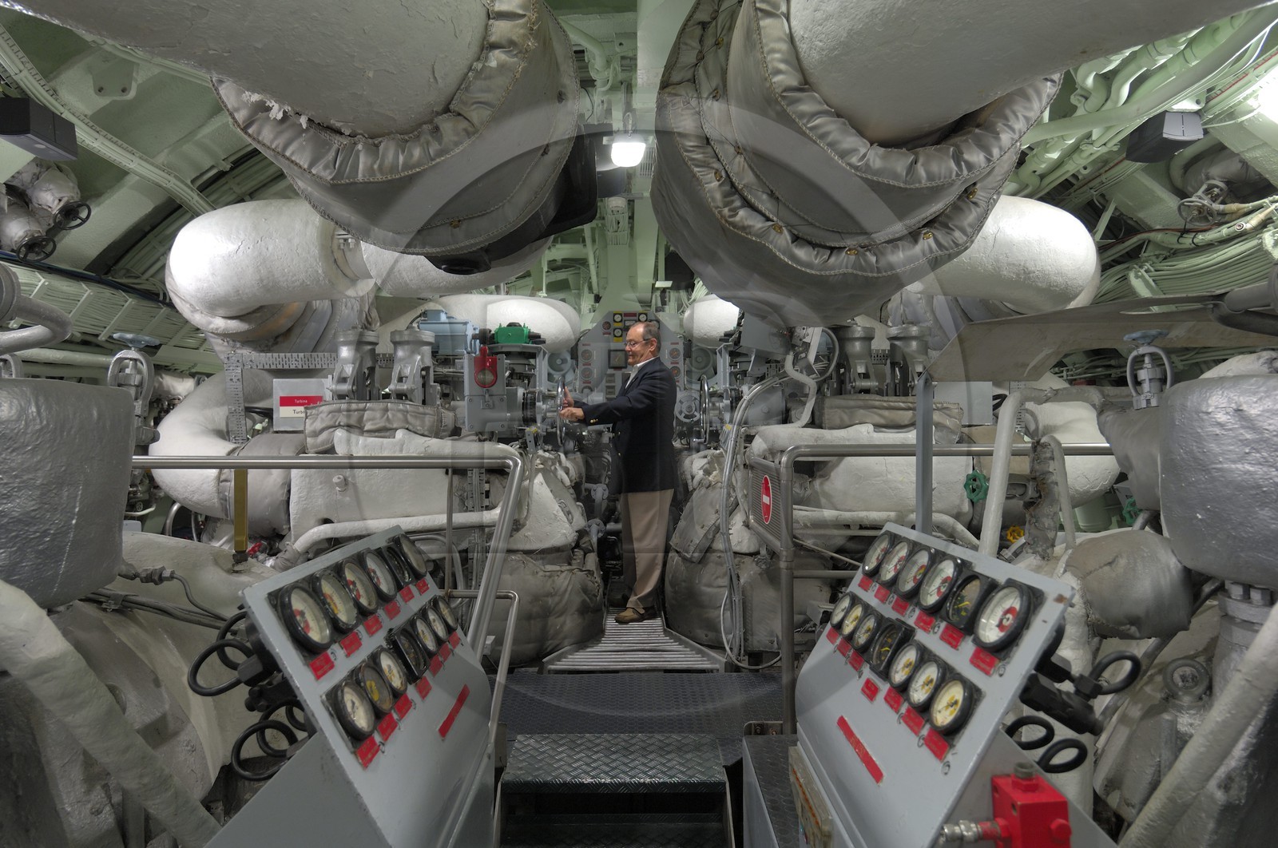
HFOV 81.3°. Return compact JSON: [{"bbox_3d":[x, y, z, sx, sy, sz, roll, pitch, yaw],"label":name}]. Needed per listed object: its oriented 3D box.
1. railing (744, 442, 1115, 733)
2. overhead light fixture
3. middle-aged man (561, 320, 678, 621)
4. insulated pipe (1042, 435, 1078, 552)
[{"bbox_3d":[1.100,0.585,2.960,1.250,1.030,0.720,0,0,0],"label":"railing"},{"bbox_3d":[-0.056,-1.450,3.800,0.180,0.270,0.180,0,0,0],"label":"overhead light fixture"},{"bbox_3d":[-0.122,0.267,4.330,0.640,1.740,0.500,0,0,-13],"label":"middle-aged man"},{"bbox_3d":[1.371,0.230,2.420,0.115,0.385,0.075,0,-1,0],"label":"insulated pipe"}]

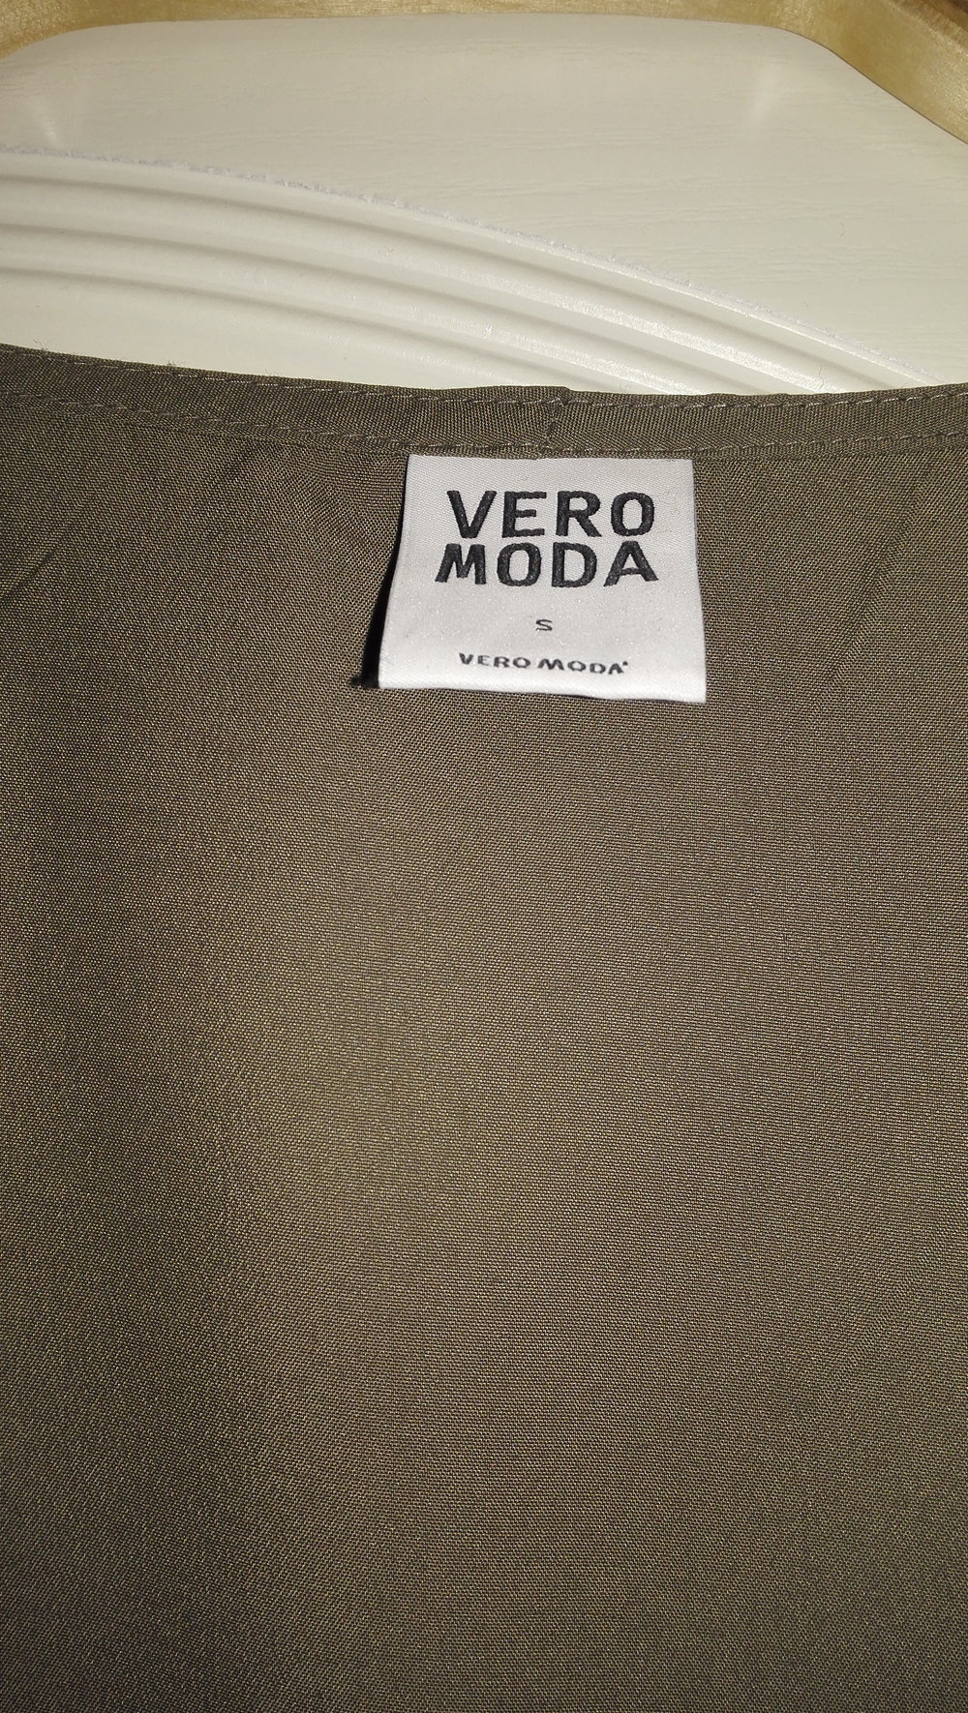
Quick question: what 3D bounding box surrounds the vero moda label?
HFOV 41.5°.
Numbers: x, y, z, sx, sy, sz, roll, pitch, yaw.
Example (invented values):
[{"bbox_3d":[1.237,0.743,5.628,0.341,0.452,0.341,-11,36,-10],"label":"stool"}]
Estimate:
[{"bbox_3d":[0.009,-0.040,0.177,0.042,0.043,0.004,2,-30,2],"label":"vero moda label"}]

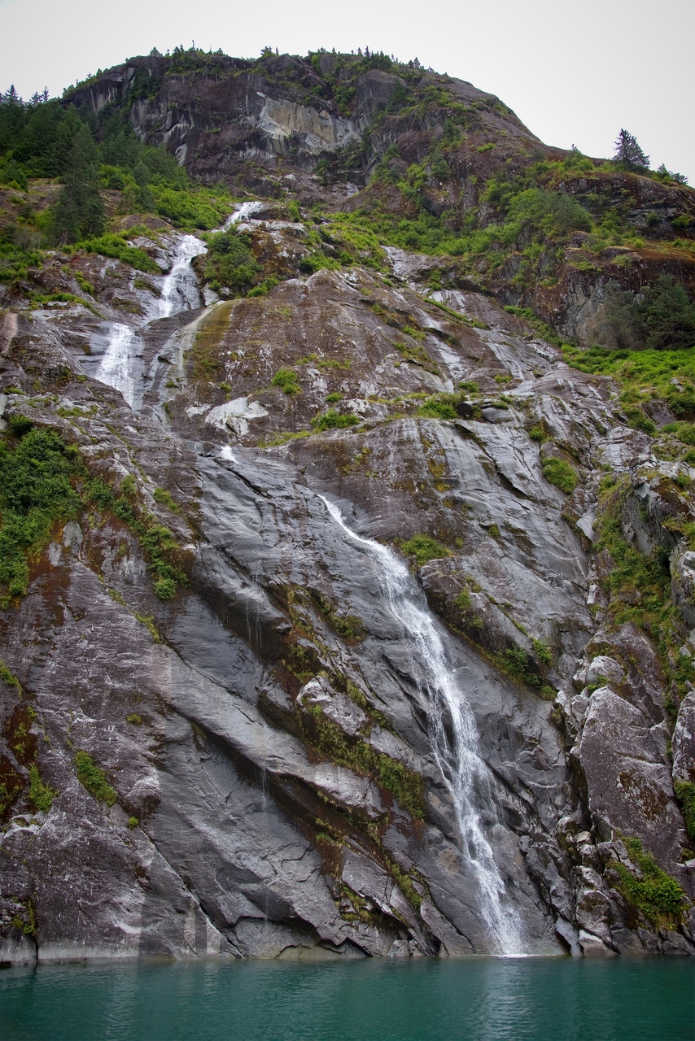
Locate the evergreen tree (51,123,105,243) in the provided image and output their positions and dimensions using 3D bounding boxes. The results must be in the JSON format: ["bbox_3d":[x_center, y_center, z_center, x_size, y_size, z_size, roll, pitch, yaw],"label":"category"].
[{"bbox_3d":[-29.537,-37.400,95.411,4.651,17.460,4.651,9,-25,-20],"label":"evergreen tree"}]

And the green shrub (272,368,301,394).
[{"bbox_3d":[-4.609,-10.610,66.000,2.227,2.159,1.782,2,-23,-4],"label":"green shrub"}]

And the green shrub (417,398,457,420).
[{"bbox_3d":[6.526,-8.120,63.000,2.953,1.692,1.919,-3,-23,6],"label":"green shrub"}]

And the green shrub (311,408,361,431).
[{"bbox_3d":[-0.843,-7.178,62.000,3.487,1.563,2.267,0,-23,-1],"label":"green shrub"}]

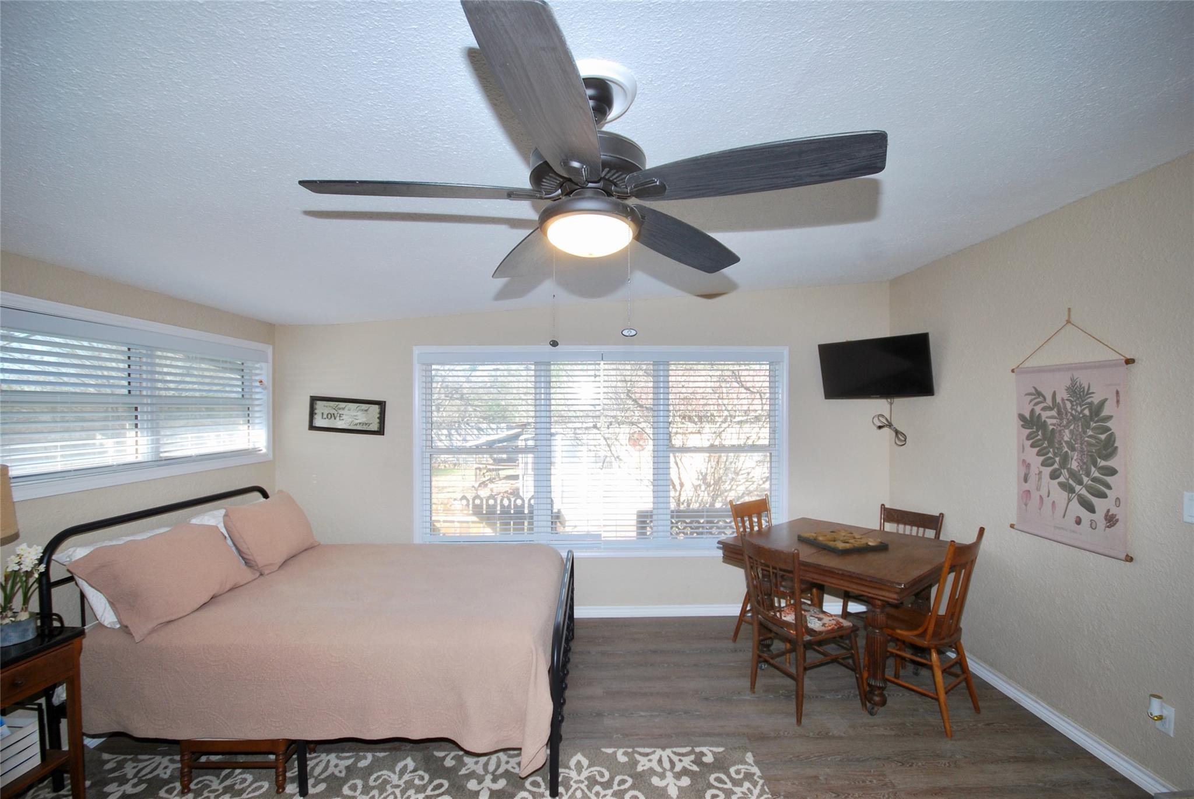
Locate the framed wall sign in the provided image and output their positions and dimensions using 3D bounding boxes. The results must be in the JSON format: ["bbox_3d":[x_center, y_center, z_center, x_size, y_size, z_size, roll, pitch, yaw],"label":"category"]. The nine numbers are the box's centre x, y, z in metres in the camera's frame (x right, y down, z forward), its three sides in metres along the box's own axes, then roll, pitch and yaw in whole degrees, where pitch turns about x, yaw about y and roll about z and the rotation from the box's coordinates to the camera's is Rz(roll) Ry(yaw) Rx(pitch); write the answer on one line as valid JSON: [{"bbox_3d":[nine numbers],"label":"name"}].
[{"bbox_3d":[-1.926,0.126,3.841,0.579,0.263,0.025,4,-1,-2],"label":"framed wall sign"}]

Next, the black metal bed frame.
[{"bbox_3d":[-1.272,1.141,2.859,2.220,1.085,1.530,0,-1,0],"label":"black metal bed frame"}]

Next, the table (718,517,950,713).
[{"bbox_3d":[1.505,1.298,3.086,1.060,0.776,1.060,1,-1,-40],"label":"table"}]

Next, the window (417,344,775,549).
[{"bbox_3d":[0.031,0.388,3.926,2.839,1.512,0.070,0,-1,-2],"label":"window"}]

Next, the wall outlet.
[{"bbox_3d":[2.356,1.323,2.067,0.010,0.115,0.070,0,-1,-1],"label":"wall outlet"}]

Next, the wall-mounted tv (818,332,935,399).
[{"bbox_3d":[2.029,-0.232,3.646,0.065,0.432,0.732,-16,9,-42],"label":"wall-mounted tv"}]

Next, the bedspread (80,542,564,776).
[{"bbox_3d":[-1.206,1.318,2.837,2.020,0.550,1.560,0,-1,0],"label":"bedspread"}]

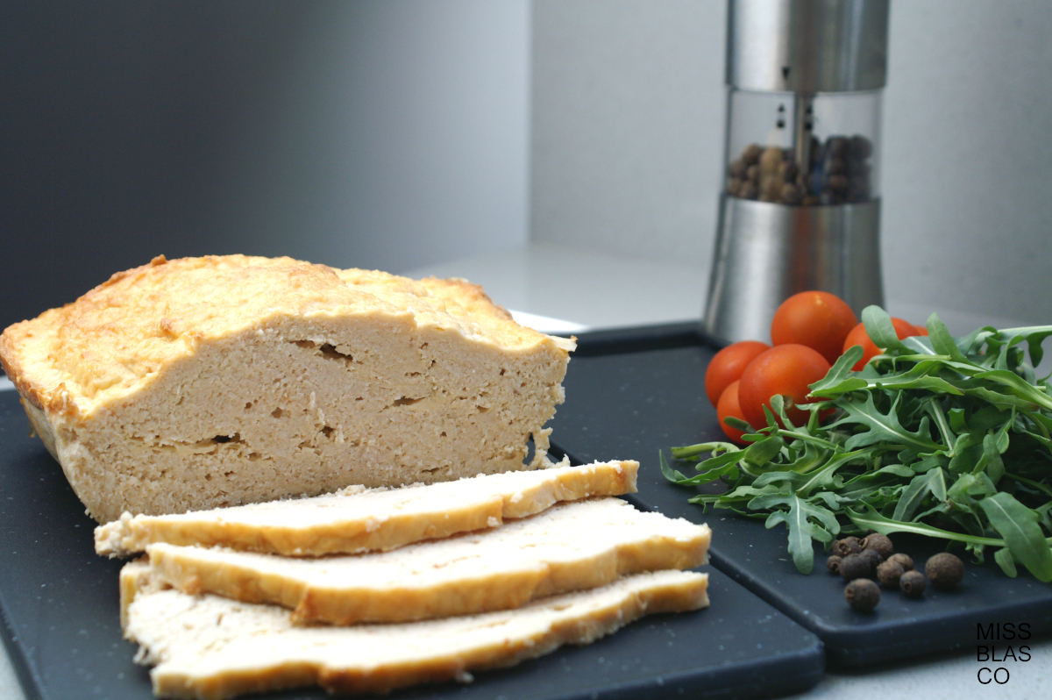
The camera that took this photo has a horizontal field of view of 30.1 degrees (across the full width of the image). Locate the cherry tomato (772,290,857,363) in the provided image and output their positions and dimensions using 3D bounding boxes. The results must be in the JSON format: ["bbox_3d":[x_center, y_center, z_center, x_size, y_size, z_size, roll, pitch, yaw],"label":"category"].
[{"bbox_3d":[0.090,-0.005,0.608,0.027,0.026,0.027,0,14,0],"label":"cherry tomato"}]

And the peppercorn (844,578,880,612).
[{"bbox_3d":[0.072,0.053,0.421,0.008,0.008,0.008,0,14,0],"label":"peppercorn"}]

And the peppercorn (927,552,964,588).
[{"bbox_3d":[0.093,0.049,0.435,0.009,0.008,0.009,0,14,0],"label":"peppercorn"}]

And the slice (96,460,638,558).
[{"bbox_3d":[-0.038,0.036,0.464,0.121,0.011,0.050,-4,7,-18],"label":"slice"}]

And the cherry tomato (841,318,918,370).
[{"bbox_3d":[0.108,0.002,0.593,0.025,0.024,0.025,0,14,0],"label":"cherry tomato"}]

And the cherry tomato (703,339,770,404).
[{"bbox_3d":[0.064,0.009,0.567,0.024,0.024,0.024,0,14,0],"label":"cherry tomato"}]

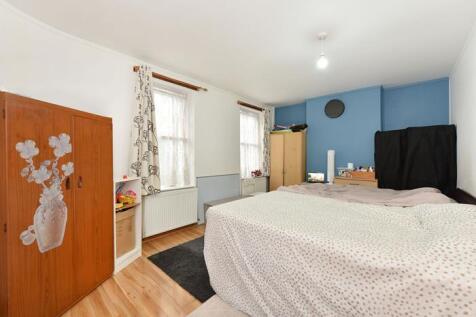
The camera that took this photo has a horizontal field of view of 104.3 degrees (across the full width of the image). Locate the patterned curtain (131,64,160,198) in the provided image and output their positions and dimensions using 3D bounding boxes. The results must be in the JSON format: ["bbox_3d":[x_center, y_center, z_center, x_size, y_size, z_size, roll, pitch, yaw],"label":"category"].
[{"bbox_3d":[-1.304,-0.370,2.616,0.130,1.795,0.430,1,1,42],"label":"patterned curtain"}]

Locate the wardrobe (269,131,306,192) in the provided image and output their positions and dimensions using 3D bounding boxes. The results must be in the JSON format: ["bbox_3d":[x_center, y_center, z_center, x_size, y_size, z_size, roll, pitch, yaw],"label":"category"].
[{"bbox_3d":[1.345,0.282,4.860,0.895,1.870,0.490,1,1,42],"label":"wardrobe"}]

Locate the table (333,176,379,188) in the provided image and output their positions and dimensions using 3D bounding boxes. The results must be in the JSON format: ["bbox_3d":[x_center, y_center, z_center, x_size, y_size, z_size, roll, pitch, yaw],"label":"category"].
[{"bbox_3d":[2.347,0.824,3.651,0.695,0.823,0.450,1,1,42],"label":"table"}]

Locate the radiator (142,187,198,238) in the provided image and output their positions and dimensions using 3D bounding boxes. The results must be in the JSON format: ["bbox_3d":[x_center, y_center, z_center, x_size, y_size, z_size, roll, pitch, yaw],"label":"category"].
[{"bbox_3d":[-1.046,0.823,2.937,0.100,0.600,0.900,1,1,42],"label":"radiator"}]

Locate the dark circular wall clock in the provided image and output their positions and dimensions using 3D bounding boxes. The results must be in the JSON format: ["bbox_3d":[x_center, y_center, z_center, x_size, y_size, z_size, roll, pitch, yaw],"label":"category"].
[{"bbox_3d":[2.184,-1.115,4.153,0.410,0.420,0.050,1,1,42],"label":"dark circular wall clock"}]

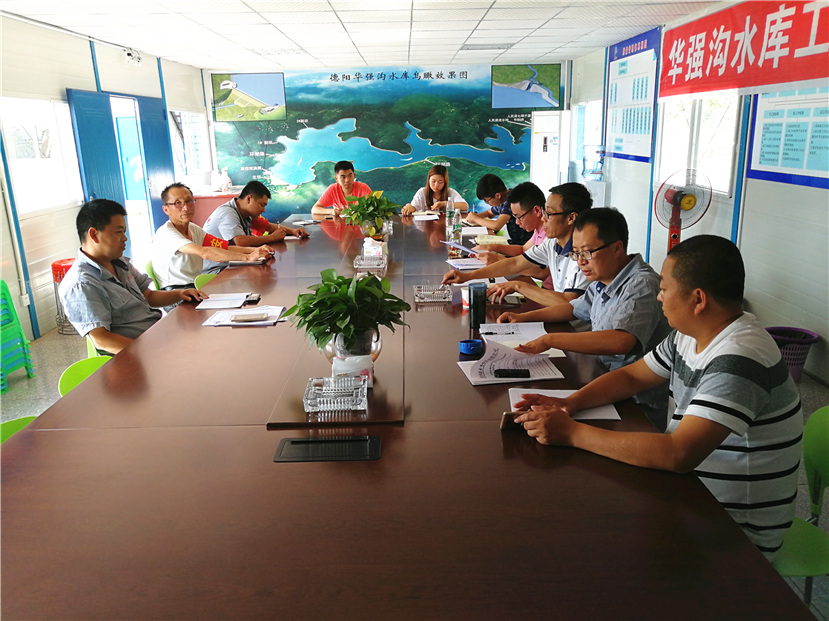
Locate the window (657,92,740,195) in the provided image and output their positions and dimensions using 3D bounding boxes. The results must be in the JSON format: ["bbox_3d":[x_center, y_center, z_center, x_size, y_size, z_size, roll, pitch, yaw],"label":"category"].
[{"bbox_3d":[2.455,-1.490,5.699,0.080,0.850,1.620,-2,16,-1],"label":"window"}]

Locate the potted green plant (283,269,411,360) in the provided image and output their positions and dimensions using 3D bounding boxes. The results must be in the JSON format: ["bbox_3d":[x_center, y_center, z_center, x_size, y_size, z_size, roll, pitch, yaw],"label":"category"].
[{"bbox_3d":[-0.219,0.035,2.155,0.410,0.335,0.380,-2,16,0],"label":"potted green plant"}]

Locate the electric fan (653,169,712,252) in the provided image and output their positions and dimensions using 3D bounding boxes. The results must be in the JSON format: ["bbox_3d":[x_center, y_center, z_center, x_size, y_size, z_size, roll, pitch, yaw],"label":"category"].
[{"bbox_3d":[1.783,-0.361,4.501,0.420,1.245,0.400,-5,16,-12],"label":"electric fan"}]

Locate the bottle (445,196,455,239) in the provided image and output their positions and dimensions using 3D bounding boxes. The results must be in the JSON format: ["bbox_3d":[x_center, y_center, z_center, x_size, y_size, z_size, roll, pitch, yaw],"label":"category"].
[{"bbox_3d":[0.250,-0.672,4.700,0.066,0.258,0.066,-2,16,-1],"label":"bottle"}]

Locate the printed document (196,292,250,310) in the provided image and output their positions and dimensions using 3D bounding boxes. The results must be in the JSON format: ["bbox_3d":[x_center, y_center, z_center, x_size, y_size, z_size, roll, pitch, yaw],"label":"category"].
[{"bbox_3d":[-0.910,-0.045,3.116,0.215,0.013,0.280,-2,16,1],"label":"printed document"}]

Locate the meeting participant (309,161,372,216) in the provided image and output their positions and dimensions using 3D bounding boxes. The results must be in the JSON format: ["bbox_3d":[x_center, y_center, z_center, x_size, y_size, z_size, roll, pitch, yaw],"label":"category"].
[{"bbox_3d":[-0.674,-0.816,6.310,0.570,1.265,0.580,-3,16,-5],"label":"meeting participant"}]

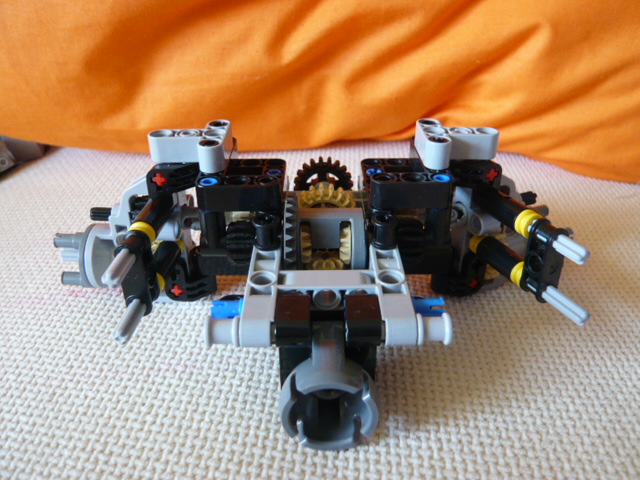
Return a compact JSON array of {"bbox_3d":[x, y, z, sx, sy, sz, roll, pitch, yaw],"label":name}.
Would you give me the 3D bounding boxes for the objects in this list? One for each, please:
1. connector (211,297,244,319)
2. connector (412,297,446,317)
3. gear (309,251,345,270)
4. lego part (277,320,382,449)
[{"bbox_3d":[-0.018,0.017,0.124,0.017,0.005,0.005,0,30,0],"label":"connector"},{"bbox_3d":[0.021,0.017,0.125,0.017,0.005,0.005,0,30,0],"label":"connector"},{"bbox_3d":[0.002,0.006,0.155,0.012,0.005,0.012,0,30,0],"label":"gear"},{"bbox_3d":[0.002,0.033,0.121,0.024,0.032,0.015,0,30,0],"label":"lego part"}]

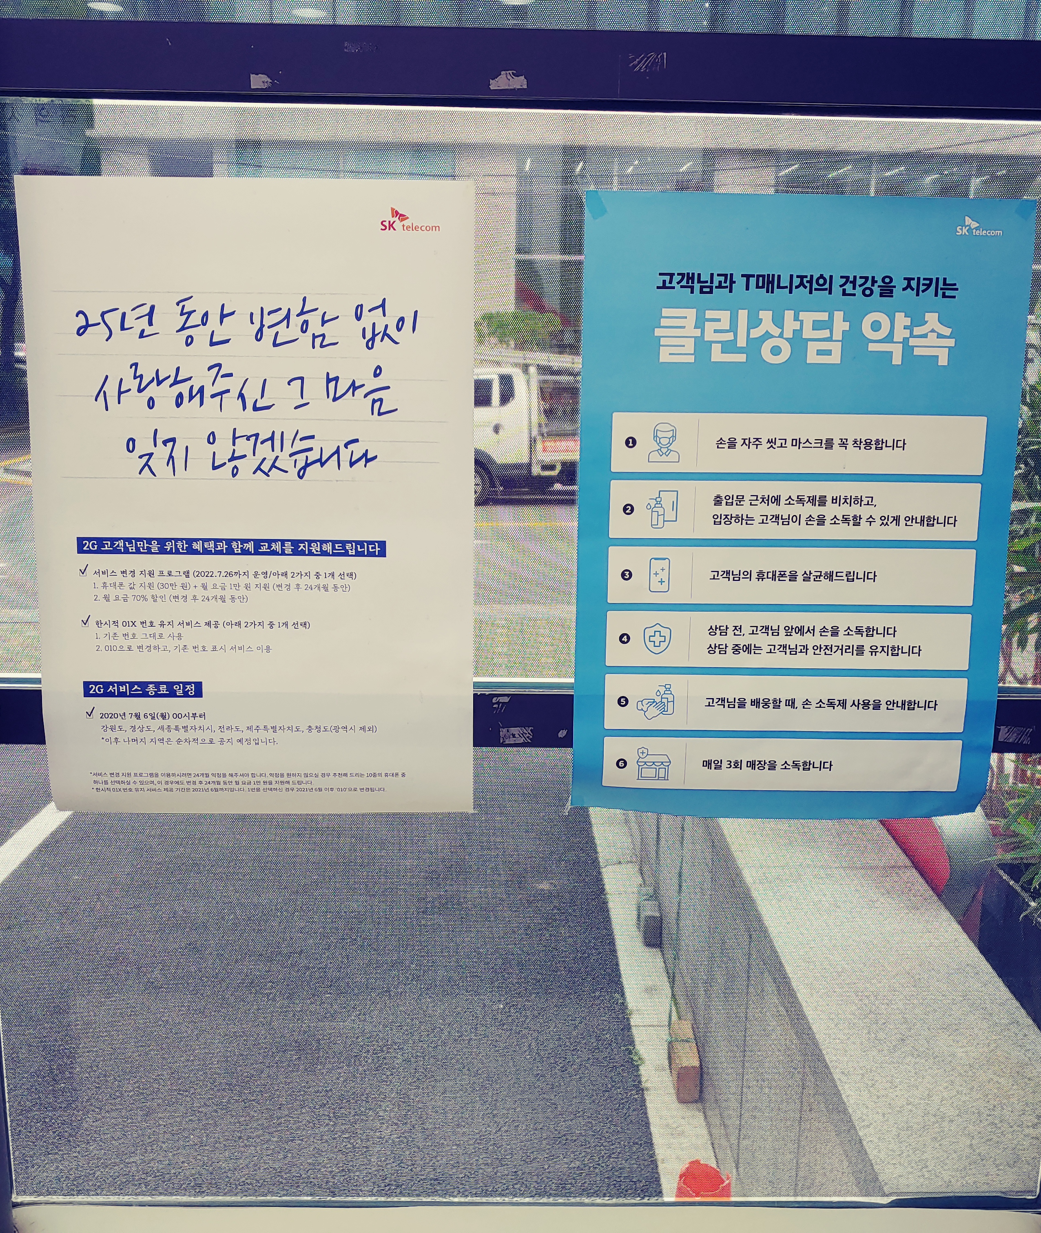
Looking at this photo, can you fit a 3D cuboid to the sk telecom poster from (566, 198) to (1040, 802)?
[{"bbox_3d":[0.267,-0.096,1.142,0.420,0.594,0.020,1,9,0],"label":"sk telecom poster"}]

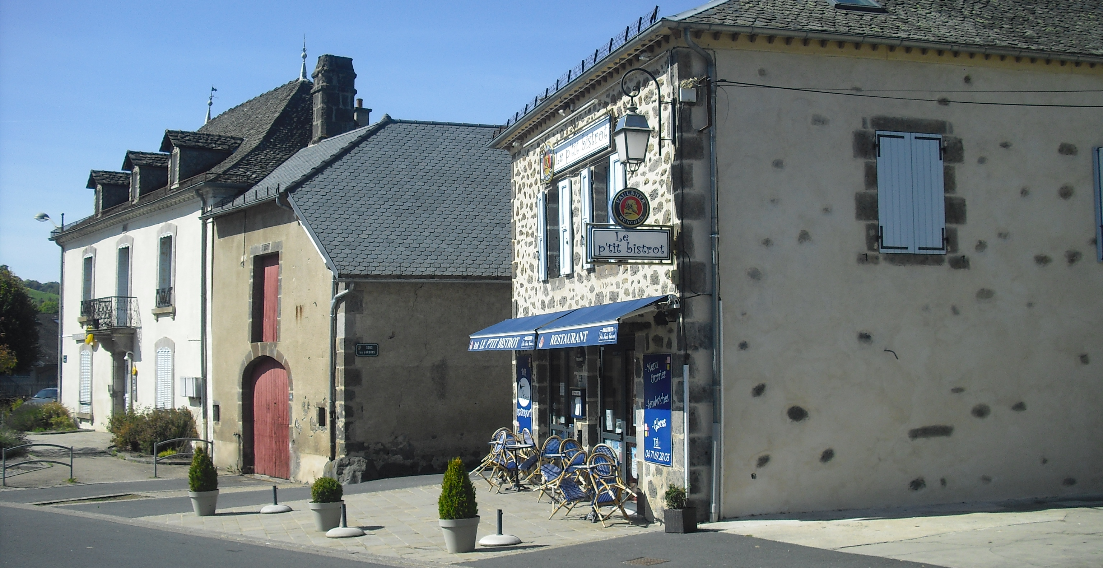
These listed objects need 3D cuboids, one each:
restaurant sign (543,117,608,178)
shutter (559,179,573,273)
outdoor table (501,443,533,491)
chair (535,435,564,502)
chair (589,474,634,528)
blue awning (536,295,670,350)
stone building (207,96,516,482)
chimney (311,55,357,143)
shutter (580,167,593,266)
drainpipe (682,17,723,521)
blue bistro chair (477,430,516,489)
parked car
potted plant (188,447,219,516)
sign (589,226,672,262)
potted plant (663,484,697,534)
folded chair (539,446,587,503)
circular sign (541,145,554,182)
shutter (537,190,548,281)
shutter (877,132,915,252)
[{"bbox_3d":[0.391,-2.217,20.006,0.120,0.520,3.380,1,-4,-17],"label":"restaurant sign"},{"bbox_3d":[0.250,-0.959,20.574,0.060,1.640,0.540,1,-4,-17],"label":"shutter"},{"bbox_3d":[-0.575,3.089,20.380,0.560,0.730,0.560,0,-4,0],"label":"outdoor table"},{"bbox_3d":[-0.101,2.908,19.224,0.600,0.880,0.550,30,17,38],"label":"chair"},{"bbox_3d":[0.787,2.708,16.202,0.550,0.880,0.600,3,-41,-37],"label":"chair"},{"bbox_3d":[0.698,0.584,17.837,0.830,0.700,3.850,1,-4,-17],"label":"blue awning"},{"bbox_3d":[-3.199,0.258,28.350,8.000,8.300,8.000,3,-5,-39],"label":"stone building"},{"bbox_3d":[-5.916,-4.955,32.919,0.750,2.600,1.100,3,-5,-37],"label":"chimney"},{"bbox_3d":[0.581,-1.082,19.510,0.060,1.610,0.520,1,-4,-17],"label":"shutter"},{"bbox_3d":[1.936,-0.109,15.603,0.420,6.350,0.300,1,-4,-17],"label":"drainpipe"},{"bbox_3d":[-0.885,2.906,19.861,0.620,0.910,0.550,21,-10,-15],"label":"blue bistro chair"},{"bbox_3d":[-18.833,4.819,47.788,1.750,1.500,4.200,-3,-5,38],"label":"parked car"},{"bbox_3d":[-5.073,2.860,17.642,0.445,0.980,0.445,0,-4,0],"label":"potted plant"},{"bbox_3d":[1.036,-0.516,15.896,1.200,0.510,0.130,1,-4,-17],"label":"sign"},{"bbox_3d":[1.618,2.775,15.047,0.300,0.600,0.300,-3,-5,35],"label":"potted plant"},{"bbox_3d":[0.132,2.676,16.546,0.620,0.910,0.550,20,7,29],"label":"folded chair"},{"bbox_3d":[-0.074,-2.105,21.153,0.120,0.690,0.660,1,-4,-17],"label":"circular sign"},{"bbox_3d":[-0.173,-0.830,21.610,0.060,1.640,0.480,1,-4,-17],"label":"shutter"},{"bbox_3d":[4.861,-1.296,17.097,0.560,1.730,0.060,1,-4,-17],"label":"shutter"}]

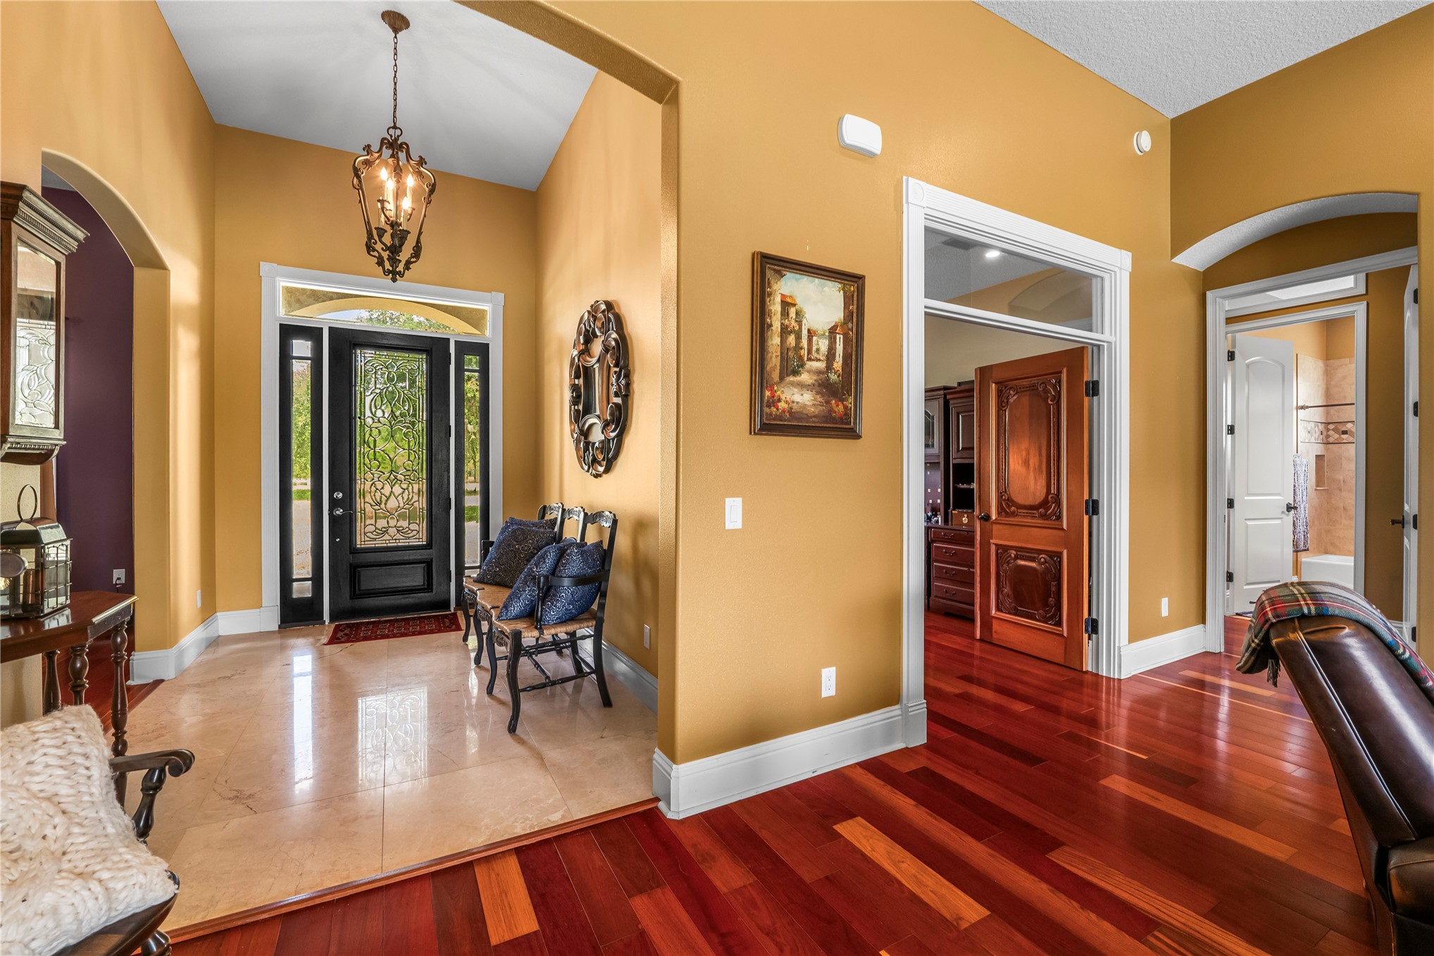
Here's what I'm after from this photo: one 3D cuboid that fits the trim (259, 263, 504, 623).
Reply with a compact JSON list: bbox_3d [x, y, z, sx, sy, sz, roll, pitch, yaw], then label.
[{"bbox_3d":[-2.801,-0.253,4.830,1.802,2.931,0.185,0,0,-29],"label":"trim"}]

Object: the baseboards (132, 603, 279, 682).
[{"bbox_3d":[-3.485,1.114,3.854,0.543,0.204,1.086,0,0,-29],"label":"baseboards"}]

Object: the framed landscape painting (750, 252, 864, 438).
[{"bbox_3d":[0.383,-0.517,2.257,0.549,0.697,0.043,0,0,-29],"label":"framed landscape painting"}]

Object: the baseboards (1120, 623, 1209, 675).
[{"bbox_3d":[2.965,1.122,3.673,1.080,0.204,0.037,0,0,-29],"label":"baseboards"}]

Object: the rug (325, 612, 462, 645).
[{"bbox_3d":[-2.590,1.208,4.520,0.916,0.012,0.635,0,0,-29],"label":"rug"}]

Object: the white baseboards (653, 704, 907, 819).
[{"bbox_3d":[0.312,1.125,2.338,1.156,0.201,0.179,0,0,-29],"label":"white baseboards"}]

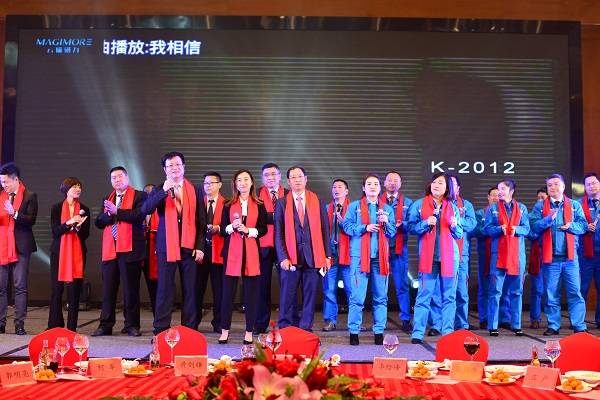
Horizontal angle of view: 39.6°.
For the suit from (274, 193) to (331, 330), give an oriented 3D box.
[{"bbox_3d":[0.031,0.641,8.550,0.570,1.430,0.310,0,-3,-3],"label":"suit"}]

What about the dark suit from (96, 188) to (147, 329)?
[{"bbox_3d":[-1.842,0.631,8.550,0.480,1.460,0.360,-1,-3,18],"label":"dark suit"}]

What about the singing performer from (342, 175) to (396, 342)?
[{"bbox_3d":[0.653,0.560,7.947,0.490,1.620,0.360,1,-3,-3],"label":"singing performer"}]

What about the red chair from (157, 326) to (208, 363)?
[{"bbox_3d":[-0.776,1.319,5.411,0.440,0.950,0.540,1,-3,-8],"label":"red chair"}]

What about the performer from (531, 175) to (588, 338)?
[{"bbox_3d":[2.756,0.585,8.849,0.560,1.700,0.400,0,-3,12],"label":"performer"}]

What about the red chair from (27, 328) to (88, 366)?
[{"bbox_3d":[-1.529,1.307,5.269,0.440,0.950,0.540,1,-3,-18],"label":"red chair"}]

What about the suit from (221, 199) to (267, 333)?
[{"bbox_3d":[-0.541,0.645,8.200,0.470,1.290,0.340,0,-3,-3],"label":"suit"}]

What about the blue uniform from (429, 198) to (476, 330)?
[{"bbox_3d":[1.660,0.688,9.013,0.500,1.420,0.360,0,-3,14],"label":"blue uniform"}]

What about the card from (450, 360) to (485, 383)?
[{"bbox_3d":[0.971,1.000,4.860,0.195,0.115,0.080,-1,-4,17],"label":"card"}]

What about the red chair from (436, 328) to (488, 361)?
[{"bbox_3d":[1.092,1.376,5.742,0.430,0.940,0.530,-1,-4,16],"label":"red chair"}]

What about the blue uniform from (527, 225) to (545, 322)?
[{"bbox_3d":[2.858,0.777,9.741,0.460,1.340,0.330,0,-3,11],"label":"blue uniform"}]

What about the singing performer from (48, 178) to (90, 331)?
[{"bbox_3d":[-2.412,0.586,8.720,0.440,1.620,0.340,1,-4,-14],"label":"singing performer"}]

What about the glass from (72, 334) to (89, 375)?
[{"bbox_3d":[-1.291,0.911,4.900,0.090,0.230,0.090,0,-3,0],"label":"glass"}]

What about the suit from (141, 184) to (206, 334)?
[{"bbox_3d":[-1.230,0.588,8.100,0.600,1.500,0.400,1,-3,-3],"label":"suit"}]

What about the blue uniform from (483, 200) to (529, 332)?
[{"bbox_3d":[2.211,0.703,8.880,0.480,1.380,0.320,0,-3,7],"label":"blue uniform"}]

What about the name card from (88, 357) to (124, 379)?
[{"bbox_3d":[-1.131,0.983,4.880,0.195,0.115,0.080,1,-4,-17],"label":"name card"}]

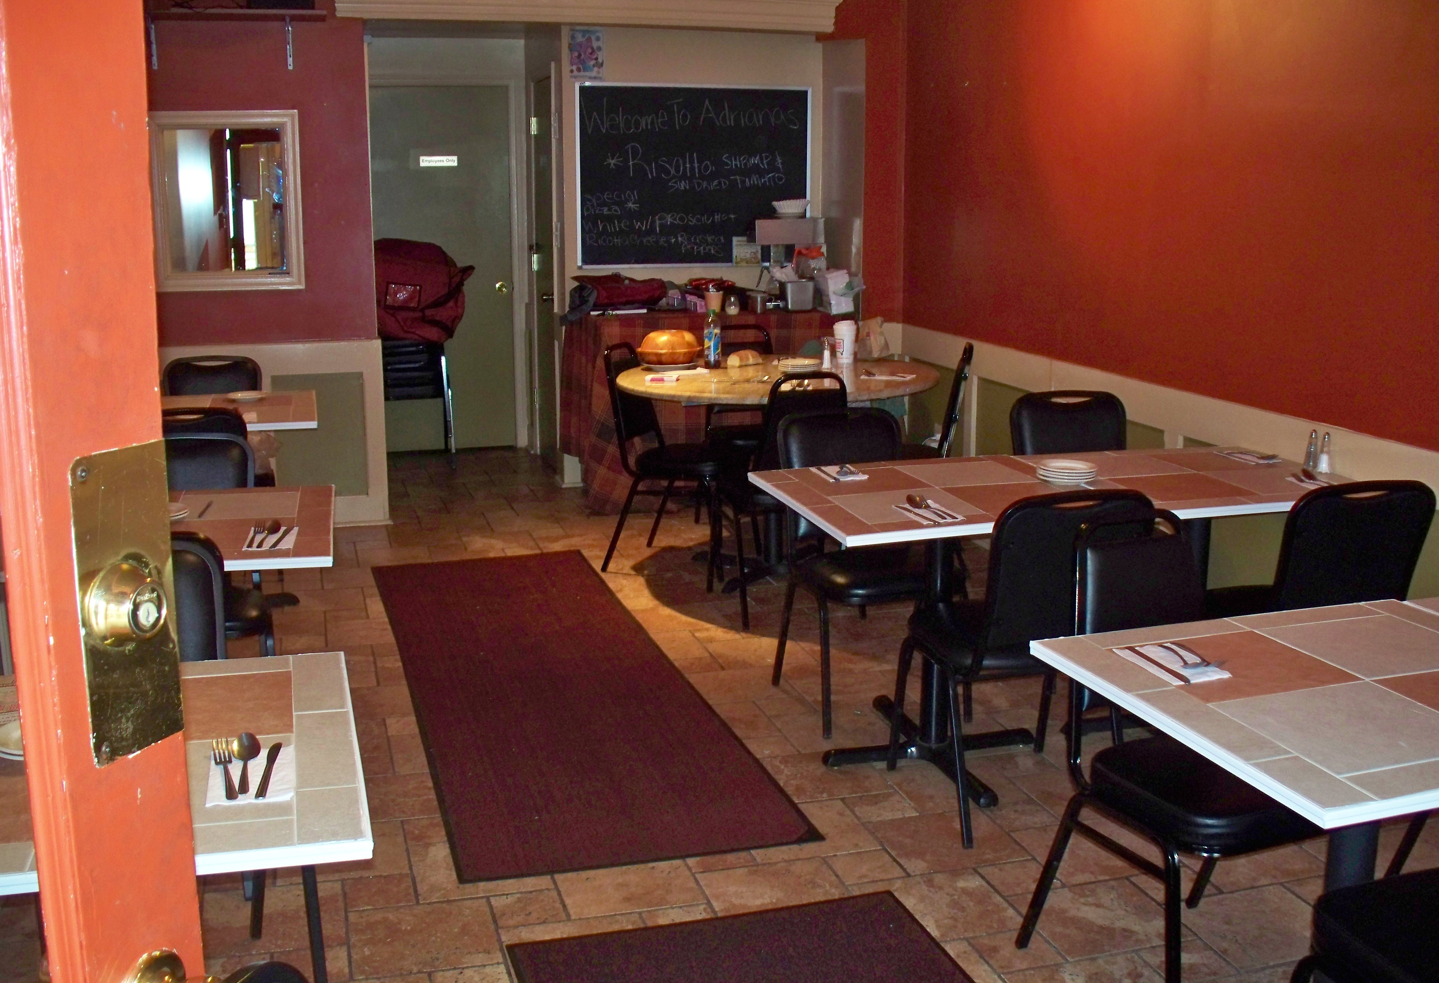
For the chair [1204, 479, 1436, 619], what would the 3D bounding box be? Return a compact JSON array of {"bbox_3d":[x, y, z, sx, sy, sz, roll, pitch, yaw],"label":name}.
[{"bbox_3d":[1.541,0.346,3.864,0.460,0.870,0.540,-2,12,-10],"label":"chair"}]

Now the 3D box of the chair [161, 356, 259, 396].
[{"bbox_3d":[-2.098,-0.095,5.984,0.450,0.880,0.580,-2,12,-11],"label":"chair"}]

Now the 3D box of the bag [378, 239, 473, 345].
[{"bbox_3d":[-1.619,-1.083,7.805,0.580,0.523,0.450,-3,12,-16],"label":"bag"}]

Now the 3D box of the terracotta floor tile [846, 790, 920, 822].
[{"bbox_3d":[0.398,0.785,3.599,0.146,0.010,0.146,-3,12,-16],"label":"terracotta floor tile"}]

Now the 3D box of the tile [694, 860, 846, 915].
[{"bbox_3d":[0.136,0.916,3.295,0.315,0.012,0.302,-3,12,-15],"label":"tile"}]

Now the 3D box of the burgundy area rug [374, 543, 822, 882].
[{"bbox_3d":[-0.574,0.553,4.638,0.855,0.010,2.847,-3,12,-17],"label":"burgundy area rug"}]

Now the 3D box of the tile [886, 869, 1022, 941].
[{"bbox_3d":[0.474,0.921,3.211,0.312,0.010,0.300,-3,12,-16],"label":"tile"}]

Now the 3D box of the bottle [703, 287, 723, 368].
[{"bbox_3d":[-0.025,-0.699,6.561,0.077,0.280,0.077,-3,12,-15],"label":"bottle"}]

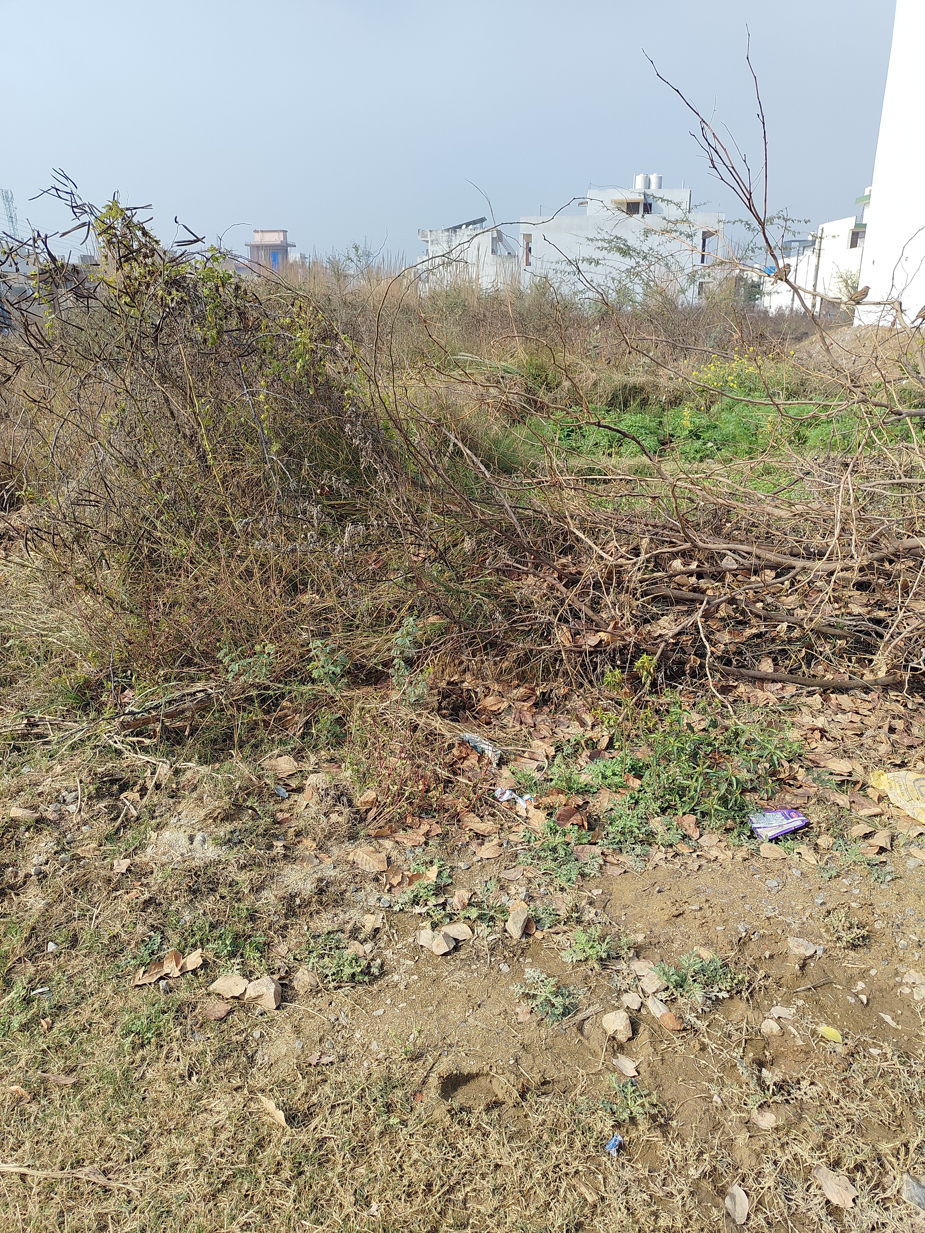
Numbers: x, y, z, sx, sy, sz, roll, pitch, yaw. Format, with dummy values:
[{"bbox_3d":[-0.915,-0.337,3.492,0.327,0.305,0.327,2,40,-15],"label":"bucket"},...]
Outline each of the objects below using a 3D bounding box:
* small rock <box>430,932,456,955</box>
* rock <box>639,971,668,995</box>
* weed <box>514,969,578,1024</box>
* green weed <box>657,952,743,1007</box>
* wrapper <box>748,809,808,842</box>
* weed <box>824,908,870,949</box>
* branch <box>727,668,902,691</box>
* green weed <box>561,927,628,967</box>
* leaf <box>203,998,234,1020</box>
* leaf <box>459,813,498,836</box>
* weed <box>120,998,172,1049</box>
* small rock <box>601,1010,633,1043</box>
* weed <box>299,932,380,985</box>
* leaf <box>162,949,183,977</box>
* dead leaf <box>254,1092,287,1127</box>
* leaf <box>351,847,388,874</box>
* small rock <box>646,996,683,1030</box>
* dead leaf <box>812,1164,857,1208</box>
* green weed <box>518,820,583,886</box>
[{"bbox_3d":[-0.048,0.810,2.113,0.063,0.041,0.056,0,18,0],"label":"small rock"},{"bbox_3d":[0.449,0.862,2.011,0.064,0.032,0.055,0,18,0],"label":"rock"},{"bbox_3d":[0.186,0.847,1.911,0.145,0.065,0.145,-1,21,0],"label":"weed"},{"bbox_3d":[0.547,0.835,1.974,0.190,0.081,0.136,0,18,0],"label":"green weed"},{"bbox_3d":[0.934,0.620,2.530,0.180,0.030,0.115,-13,24,-29],"label":"wrapper"},{"bbox_3d":[0.979,0.795,2.178,0.113,0.062,0.113,0,18,0],"label":"weed"},{"bbox_3d":[1.525,0.273,3.708,0.750,0.064,0.119,0,18,0],"label":"branch"},{"bbox_3d":[0.321,0.802,2.082,0.150,0.075,0.103,0,18,0],"label":"green weed"},{"bbox_3d":[-0.550,0.885,1.928,0.068,0.015,0.054,-5,19,-14],"label":"leaf"},{"bbox_3d":[0.047,0.648,2.678,0.138,0.030,0.064,12,21,32],"label":"leaf"},{"bbox_3d":[-0.689,0.888,1.870,0.110,0.045,0.130,-1,21,0],"label":"weed"},{"bbox_3d":[0.338,0.898,1.874,0.068,0.046,0.061,0,18,0],"label":"small rock"},{"bbox_3d":[-0.289,0.819,2.044,0.190,0.067,0.143,0,18,0],"label":"weed"},{"bbox_3d":[-0.689,0.825,2.037,0.050,0.045,0.060,-1,21,0],"label":"leaf"},{"bbox_3d":[-0.376,0.967,1.673,0.100,0.025,0.032,18,28,41],"label":"dead leaf"},{"bbox_3d":[-0.273,0.709,2.483,0.093,0.030,0.116,-6,19,-19],"label":"leaf"},{"bbox_3d":[0.443,0.870,1.879,0.052,0.035,0.100,-13,24,-29],"label":"small rock"},{"bbox_3d":[0.666,1.022,1.537,0.047,0.020,0.083,-7,19,-22],"label":"dead leaf"},{"bbox_3d":[0.253,0.678,2.453,0.184,0.111,0.230,0,18,0],"label":"green weed"}]

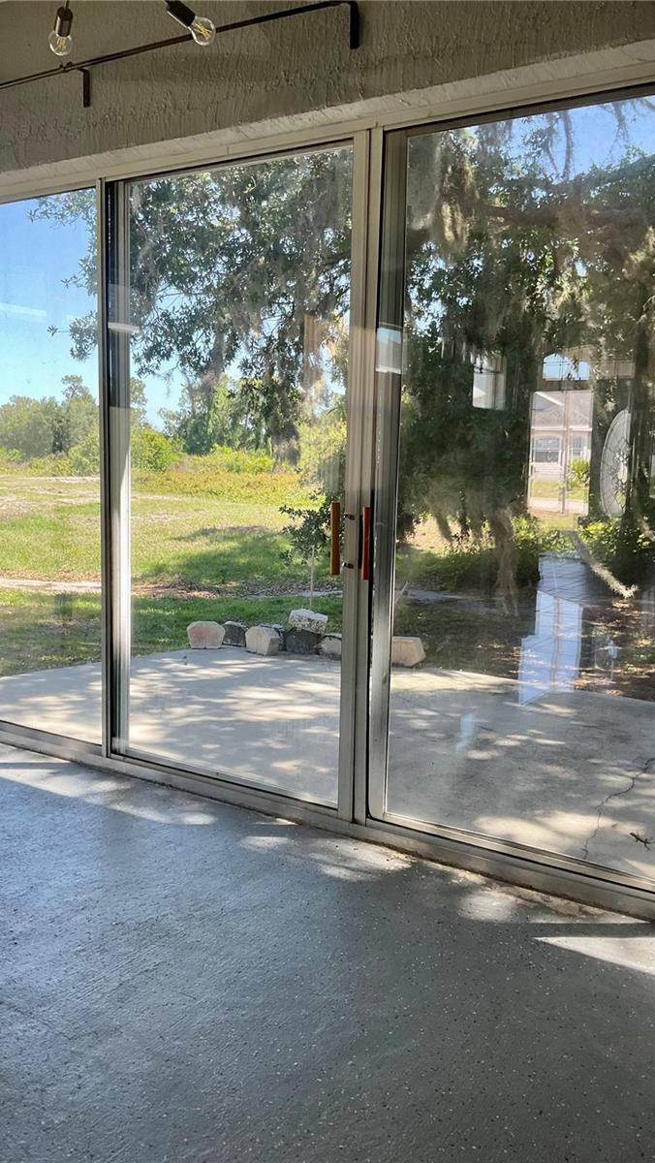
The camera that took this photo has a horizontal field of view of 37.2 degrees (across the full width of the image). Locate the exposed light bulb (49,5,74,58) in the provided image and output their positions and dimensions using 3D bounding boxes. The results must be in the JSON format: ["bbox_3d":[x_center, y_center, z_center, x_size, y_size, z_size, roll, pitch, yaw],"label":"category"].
[{"bbox_3d":[-0.668,-1.381,2.450,0.060,0.118,0.060,5,39,-18],"label":"exposed light bulb"}]

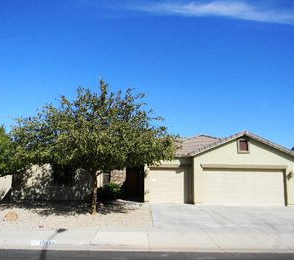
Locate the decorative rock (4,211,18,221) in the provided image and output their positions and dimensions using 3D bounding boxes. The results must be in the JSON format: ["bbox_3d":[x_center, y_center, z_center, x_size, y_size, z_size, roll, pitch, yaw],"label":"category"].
[{"bbox_3d":[-5.617,3.534,11.631,0.480,0.340,0.400,1,-8,0],"label":"decorative rock"}]

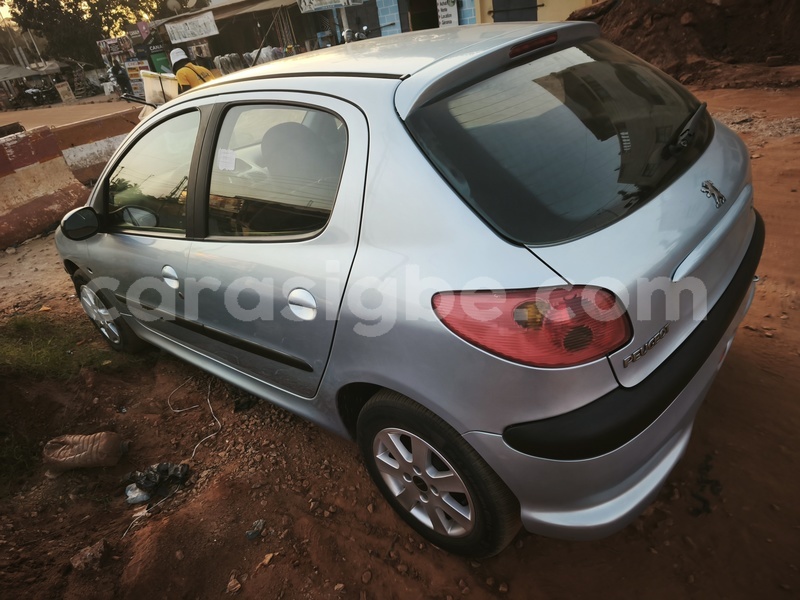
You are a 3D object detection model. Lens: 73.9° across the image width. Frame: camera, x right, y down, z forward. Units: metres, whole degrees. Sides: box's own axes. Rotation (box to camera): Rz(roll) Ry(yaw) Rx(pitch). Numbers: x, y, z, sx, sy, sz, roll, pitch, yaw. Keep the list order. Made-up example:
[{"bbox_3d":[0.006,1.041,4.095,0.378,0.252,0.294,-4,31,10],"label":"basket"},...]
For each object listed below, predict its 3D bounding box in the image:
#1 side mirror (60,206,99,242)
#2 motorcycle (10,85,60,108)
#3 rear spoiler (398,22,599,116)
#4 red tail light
[{"bbox_3d":[-1.391,-0.338,2.315,0.110,0.130,0.185,13,36,39],"label":"side mirror"},{"bbox_3d":[-17.145,-9.572,25.000,1.950,1.080,0.720,-1,28,14],"label":"motorcycle"},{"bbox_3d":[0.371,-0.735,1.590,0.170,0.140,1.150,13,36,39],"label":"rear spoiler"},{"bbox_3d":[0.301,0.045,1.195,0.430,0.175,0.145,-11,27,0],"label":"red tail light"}]

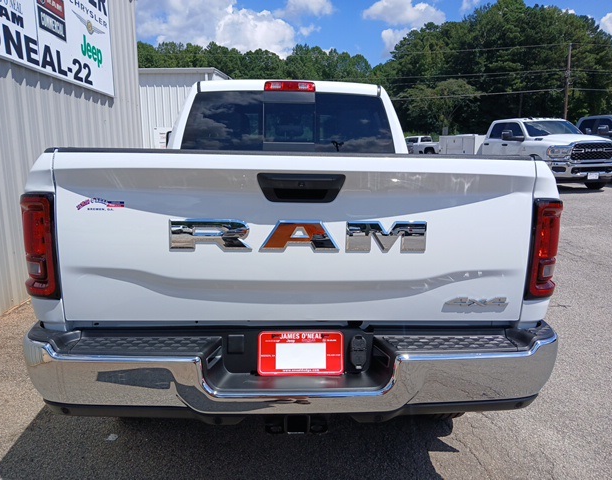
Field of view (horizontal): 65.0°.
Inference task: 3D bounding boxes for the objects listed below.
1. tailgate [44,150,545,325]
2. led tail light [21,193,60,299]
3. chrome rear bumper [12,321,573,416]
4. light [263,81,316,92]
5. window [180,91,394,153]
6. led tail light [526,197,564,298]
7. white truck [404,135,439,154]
[{"bbox_3d":[-0.026,-0.007,1.712,1.630,0.590,0.120,0,9,-2],"label":"tailgate"},{"bbox_3d":[-0.896,0.012,1.698,0.150,0.375,0.140,0,9,-2],"label":"led tail light"},{"bbox_3d":[-0.028,0.431,1.684,1.900,0.250,0.340,0,9,-2],"label":"chrome rear bumper"},{"bbox_3d":[-0.126,-1.209,3.801,0.400,0.080,0.070,0,9,-2],"label":"light"},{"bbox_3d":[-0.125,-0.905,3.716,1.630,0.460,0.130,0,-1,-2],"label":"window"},{"bbox_3d":[0.842,0.025,1.774,0.150,0.375,0.140,0,9,-2],"label":"led tail light"},{"bbox_3d":[9.681,-7.804,41.000,2.020,1.950,5.900,-8,13,-39],"label":"white truck"}]

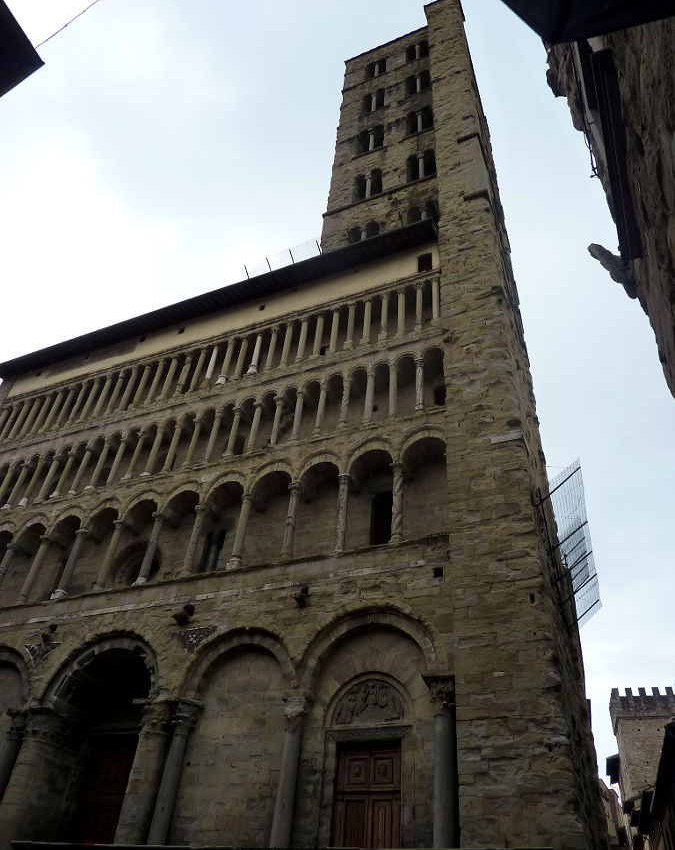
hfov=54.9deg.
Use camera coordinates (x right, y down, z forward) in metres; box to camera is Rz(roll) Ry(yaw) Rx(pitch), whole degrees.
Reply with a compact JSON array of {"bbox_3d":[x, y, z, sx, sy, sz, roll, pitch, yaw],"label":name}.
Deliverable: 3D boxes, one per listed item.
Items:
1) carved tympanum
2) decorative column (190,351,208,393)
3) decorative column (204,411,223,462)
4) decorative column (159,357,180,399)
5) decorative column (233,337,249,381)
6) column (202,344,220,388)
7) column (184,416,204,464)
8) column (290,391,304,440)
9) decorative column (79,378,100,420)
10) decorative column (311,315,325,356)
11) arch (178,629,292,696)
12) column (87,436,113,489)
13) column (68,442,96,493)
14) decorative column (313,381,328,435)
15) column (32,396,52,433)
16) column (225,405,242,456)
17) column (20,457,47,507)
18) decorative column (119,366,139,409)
[{"bbox_3d":[0.875,7.465,17.566,2.003,1.149,0.220,-13,-44,20],"label":"carved tympanum"},{"bbox_3d":[-6.130,-2.361,28.773,0.320,2.601,0.320,-13,-44,21],"label":"decorative column"},{"bbox_3d":[-4.795,0.393,25.292,0.330,2.586,0.330,-13,-46,20],"label":"decorative column"},{"bbox_3d":[-8.100,-2.287,31.220,0.360,2.775,0.360,-13,-44,20],"label":"decorative column"},{"bbox_3d":[-4.140,-2.906,28.131,0.320,2.661,0.320,-13,-46,20],"label":"decorative column"},{"bbox_3d":[-5.507,-2.595,28.650,0.330,2.691,0.330,-13,-46,20],"label":"column"},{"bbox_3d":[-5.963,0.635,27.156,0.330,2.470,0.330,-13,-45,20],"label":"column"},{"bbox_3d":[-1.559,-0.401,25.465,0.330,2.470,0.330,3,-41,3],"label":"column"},{"bbox_3d":[-11.809,-1.187,31.134,0.320,2.601,0.320,-13,-44,21],"label":"decorative column"},{"bbox_3d":[-0.862,-3.921,28.352,0.320,2.350,0.320,-13,-45,20],"label":"decorative column"},{"bbox_3d":[-2.746,7.043,19.338,3.824,1.958,0.600,-13,-45,20],"label":"arch"},{"bbox_3d":[-9.978,1.581,27.251,0.360,2.706,0.360,-13,-46,20],"label":"column"},{"bbox_3d":[-10.799,1.779,27.551,0.360,2.781,0.360,-13,-46,20],"label":"column"},{"bbox_3d":[-0.612,-0.618,23.763,0.330,2.721,0.330,3,-42,3],"label":"decorative column"},{"bbox_3d":[-15.399,-0.550,33.942,0.360,2.707,0.360,-13,-44,20],"label":"column"},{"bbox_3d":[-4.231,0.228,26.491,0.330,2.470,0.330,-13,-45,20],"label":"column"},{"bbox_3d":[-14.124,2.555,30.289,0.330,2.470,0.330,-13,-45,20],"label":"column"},{"bbox_3d":[-10.301,-1.893,32.225,0.350,2.870,0.350,-13,-44,21],"label":"decorative column"}]

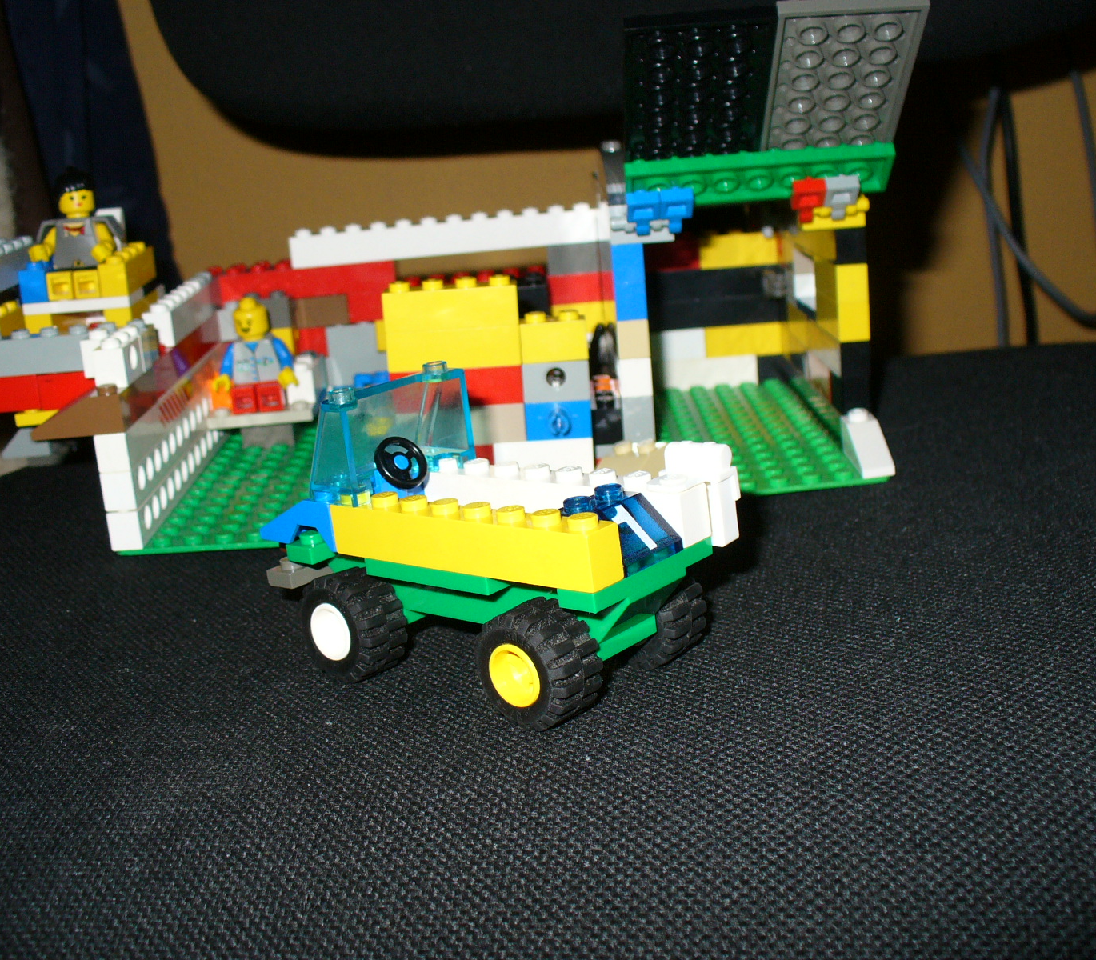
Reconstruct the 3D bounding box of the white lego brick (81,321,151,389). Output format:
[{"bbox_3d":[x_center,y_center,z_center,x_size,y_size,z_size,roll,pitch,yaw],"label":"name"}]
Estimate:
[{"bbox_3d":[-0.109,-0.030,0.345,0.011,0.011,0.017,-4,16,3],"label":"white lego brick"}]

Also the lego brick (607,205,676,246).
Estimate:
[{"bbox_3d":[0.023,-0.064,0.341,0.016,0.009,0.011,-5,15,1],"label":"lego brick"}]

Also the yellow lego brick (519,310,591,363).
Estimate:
[{"bbox_3d":[0.001,-0.035,0.332,0.016,0.011,0.008,-4,15,0],"label":"yellow lego brick"}]

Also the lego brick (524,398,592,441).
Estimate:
[{"bbox_3d":[0.003,-0.016,0.338,0.016,0.010,0.008,-4,15,0],"label":"lego brick"}]

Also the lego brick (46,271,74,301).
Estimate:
[{"bbox_3d":[-0.141,-0.058,0.402,0.008,0.009,0.012,-4,16,0],"label":"lego brick"}]

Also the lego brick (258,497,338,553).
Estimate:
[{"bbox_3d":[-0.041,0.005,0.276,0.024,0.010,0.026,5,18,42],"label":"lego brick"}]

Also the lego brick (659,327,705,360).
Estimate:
[{"bbox_3d":[0.043,-0.045,0.446,0.017,0.010,0.008,-5,15,1],"label":"lego brick"}]

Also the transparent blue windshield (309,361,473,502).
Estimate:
[{"bbox_3d":[-0.031,-0.009,0.266,0.015,0.021,0.032,5,19,42],"label":"transparent blue windshield"}]

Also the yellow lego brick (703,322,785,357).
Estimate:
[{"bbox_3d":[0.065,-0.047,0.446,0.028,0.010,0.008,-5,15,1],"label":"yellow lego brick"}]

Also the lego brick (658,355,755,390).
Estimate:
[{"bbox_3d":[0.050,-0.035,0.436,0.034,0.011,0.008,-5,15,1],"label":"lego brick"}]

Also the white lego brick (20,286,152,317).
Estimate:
[{"bbox_3d":[-0.136,-0.053,0.404,0.032,0.004,0.016,-4,16,3],"label":"white lego brick"}]

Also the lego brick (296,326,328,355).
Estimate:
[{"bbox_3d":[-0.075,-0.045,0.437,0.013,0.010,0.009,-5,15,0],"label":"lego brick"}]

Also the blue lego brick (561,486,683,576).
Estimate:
[{"bbox_3d":[0.011,0.008,0.230,0.016,0.011,0.016,5,18,43],"label":"blue lego brick"}]

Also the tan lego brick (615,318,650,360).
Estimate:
[{"bbox_3d":[0.021,-0.036,0.338,0.008,0.011,0.010,-4,16,0],"label":"tan lego brick"}]

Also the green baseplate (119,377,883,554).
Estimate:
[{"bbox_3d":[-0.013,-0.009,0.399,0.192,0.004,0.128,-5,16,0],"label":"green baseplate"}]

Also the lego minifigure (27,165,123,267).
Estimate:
[{"bbox_3d":[-0.143,-0.075,0.414,0.026,0.037,0.019,-4,18,1],"label":"lego minifigure"}]

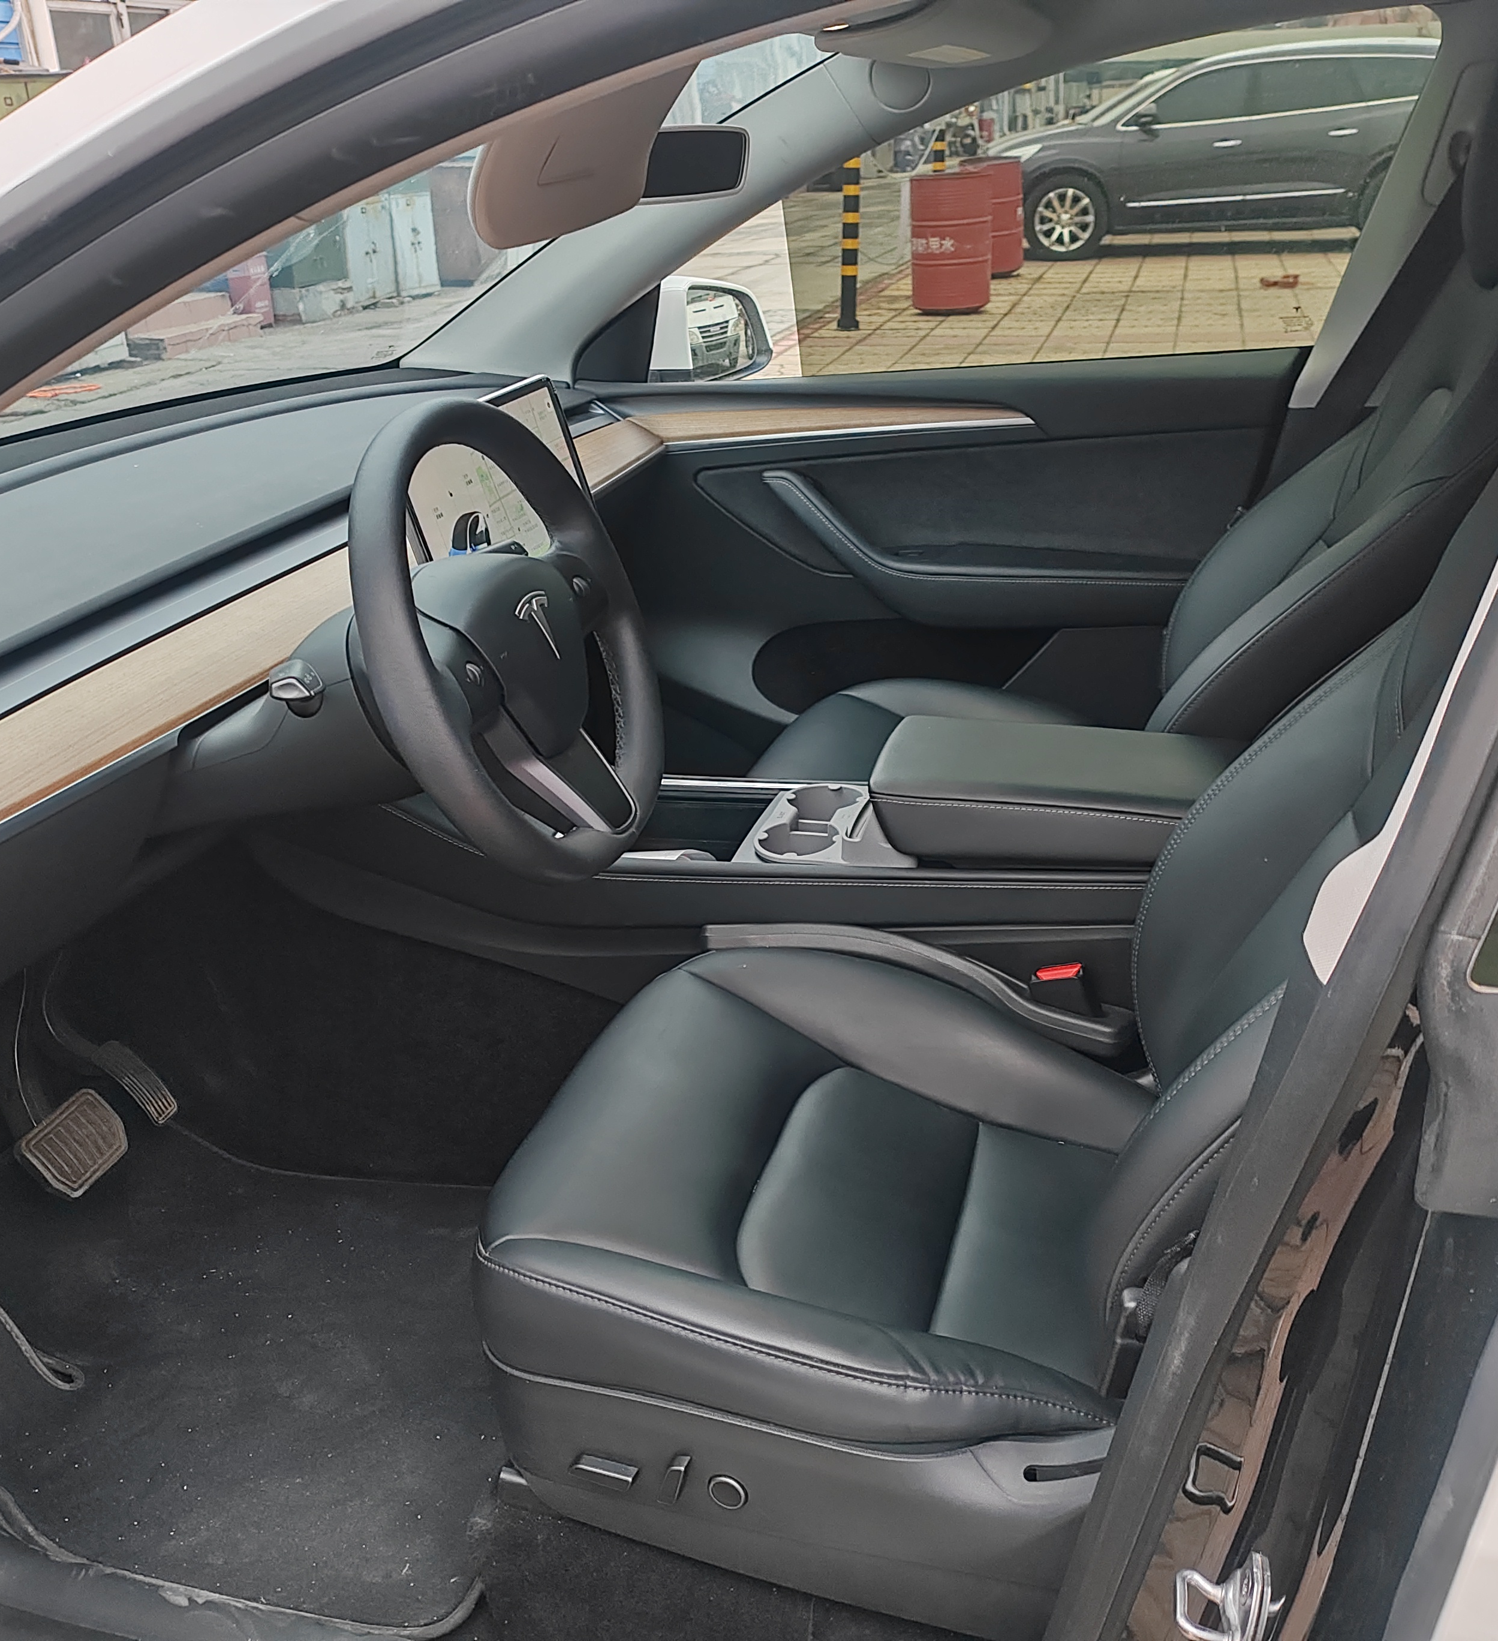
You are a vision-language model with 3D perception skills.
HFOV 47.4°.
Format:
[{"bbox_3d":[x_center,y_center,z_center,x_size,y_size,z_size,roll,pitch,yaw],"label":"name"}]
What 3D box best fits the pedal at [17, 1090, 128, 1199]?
[{"bbox_3d":[-0.655,0.316,1.659,0.023,0.073,0.100,-39,6,29],"label":"pedal"}]

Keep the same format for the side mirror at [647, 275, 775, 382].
[{"bbox_3d":[-0.073,-0.717,2.517,0.125,0.168,0.205,13,27,30],"label":"side mirror"}]

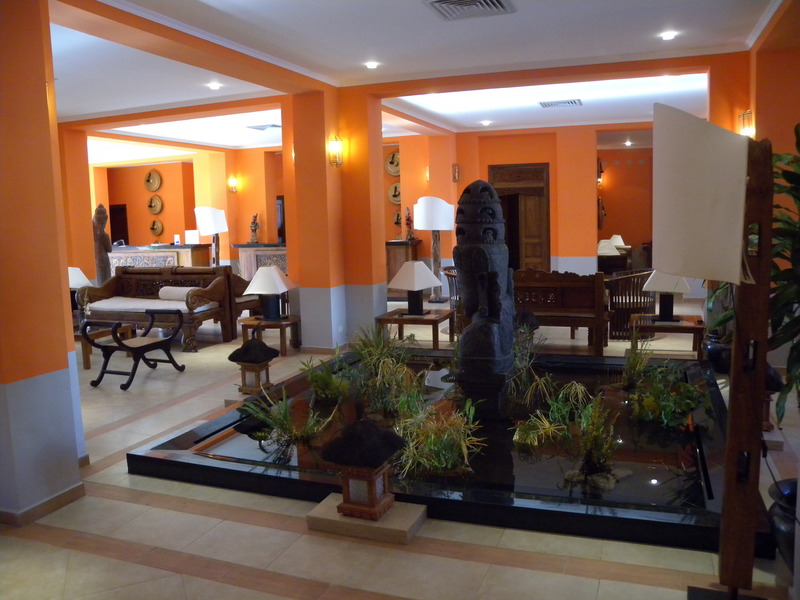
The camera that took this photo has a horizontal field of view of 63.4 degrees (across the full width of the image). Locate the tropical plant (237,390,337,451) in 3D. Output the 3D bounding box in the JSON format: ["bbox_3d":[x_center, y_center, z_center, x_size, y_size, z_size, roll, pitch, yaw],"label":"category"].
[{"bbox_3d":[-0.787,0.800,4.567,0.612,0.367,0.550,1,7,21],"label":"tropical plant"}]

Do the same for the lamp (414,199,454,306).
[{"bbox_3d":[0.664,-0.939,12.225,0.737,1.976,0.356,1,8,20],"label":"lamp"}]

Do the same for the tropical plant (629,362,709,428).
[{"bbox_3d":[1.969,0.700,4.773,0.551,0.356,0.518,1,8,20],"label":"tropical plant"}]

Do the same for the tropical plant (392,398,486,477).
[{"bbox_3d":[0.285,0.840,3.979,0.486,0.381,0.470,1,8,20],"label":"tropical plant"}]

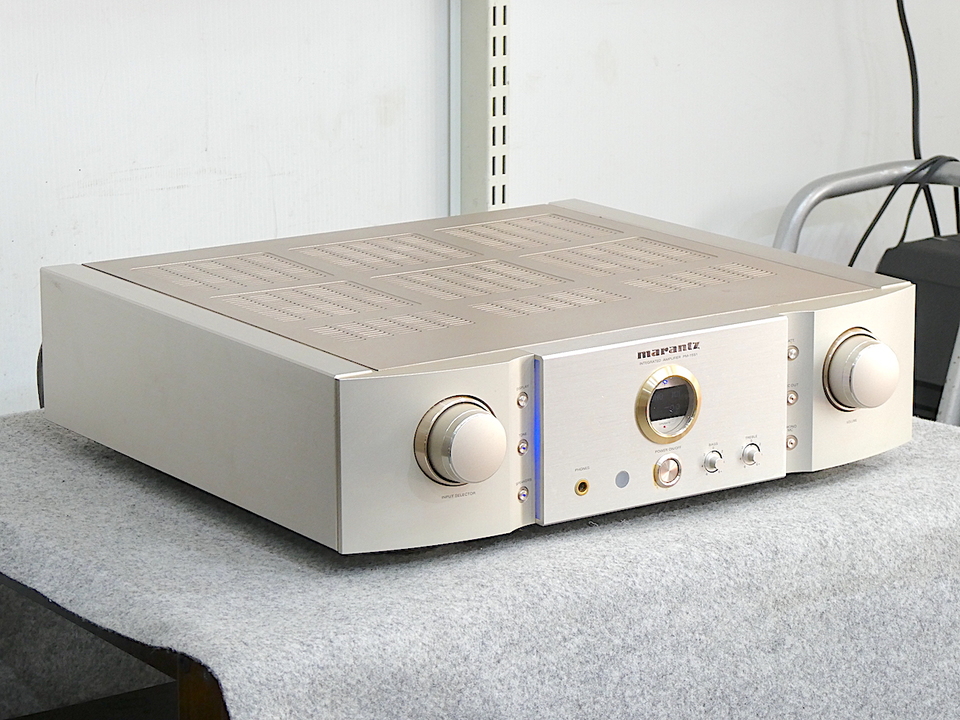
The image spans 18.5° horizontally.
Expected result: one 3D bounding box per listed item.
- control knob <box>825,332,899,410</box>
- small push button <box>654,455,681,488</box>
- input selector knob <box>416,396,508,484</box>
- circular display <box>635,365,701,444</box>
[{"bbox_3d":[0.240,0.008,1.840,0.052,0.052,0.024,-9,17,-34],"label":"control knob"},{"bbox_3d":[0.114,0.067,1.769,0.022,0.022,0.005,-9,17,-34],"label":"small push button"},{"bbox_3d":[-0.007,0.048,1.672,0.052,0.052,0.024,-9,17,-34],"label":"input selector knob"},{"bbox_3d":[0.114,0.027,1.759,0.049,0.049,0.006,-9,17,-34],"label":"circular display"}]

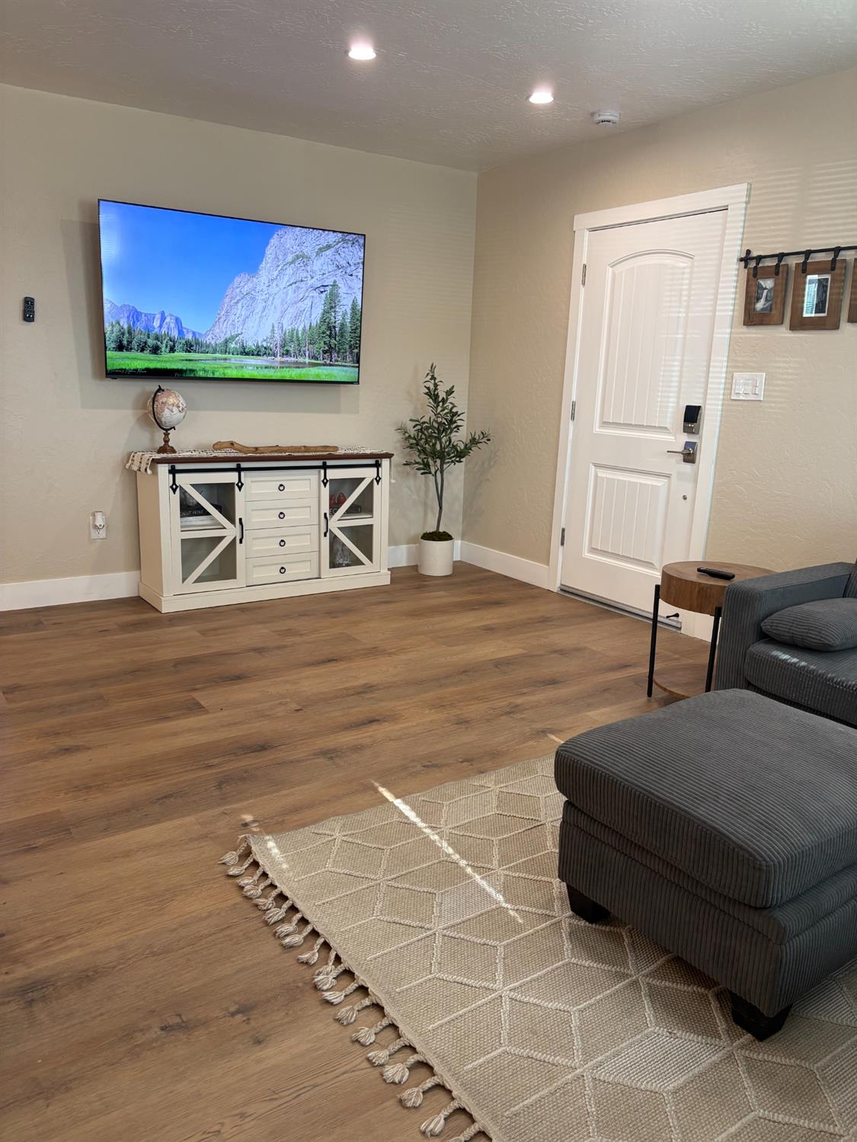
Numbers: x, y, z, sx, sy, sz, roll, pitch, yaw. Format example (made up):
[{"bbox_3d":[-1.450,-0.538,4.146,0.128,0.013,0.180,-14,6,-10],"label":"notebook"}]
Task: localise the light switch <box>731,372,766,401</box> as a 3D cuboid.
[{"bbox_3d":[1.424,-0.820,3.820,0.012,0.117,0.163,-7,16,-33],"label":"light switch"}]

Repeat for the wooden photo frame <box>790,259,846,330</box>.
[{"bbox_3d":[1.583,-1.115,3.481,0.020,0.267,0.221,-7,16,-33],"label":"wooden photo frame"}]

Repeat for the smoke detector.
[{"bbox_3d":[0.827,-2.101,3.978,0.118,0.042,0.118,2,13,0],"label":"smoke detector"}]

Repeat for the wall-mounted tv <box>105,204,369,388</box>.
[{"bbox_3d":[-1.001,-1.444,4.603,1.448,0.832,0.060,-7,16,-33],"label":"wall-mounted tv"}]

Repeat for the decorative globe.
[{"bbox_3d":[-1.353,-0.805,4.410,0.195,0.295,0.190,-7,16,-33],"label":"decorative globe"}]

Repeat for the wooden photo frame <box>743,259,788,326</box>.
[{"bbox_3d":[1.449,-1.179,3.677,0.020,0.240,0.200,-7,16,-33],"label":"wooden photo frame"}]

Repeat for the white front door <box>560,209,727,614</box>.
[{"bbox_3d":[1.071,-0.771,4.431,0.045,1.930,0.904,-7,16,-33],"label":"white front door"}]

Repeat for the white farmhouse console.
[{"bbox_3d":[-0.884,-0.269,4.799,1.385,0.785,0.380,-7,16,-33],"label":"white farmhouse console"}]

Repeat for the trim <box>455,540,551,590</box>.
[{"bbox_3d":[0.474,-0.041,5.438,0.015,0.141,0.920,-7,16,-33],"label":"trim"}]

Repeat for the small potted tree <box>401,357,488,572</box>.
[{"bbox_3d":[0.092,-0.614,5.309,0.500,1.287,0.460,2,13,0],"label":"small potted tree"}]

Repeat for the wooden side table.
[{"bbox_3d":[1.142,0.265,3.420,0.470,0.520,0.470,-7,16,-33],"label":"wooden side table"}]

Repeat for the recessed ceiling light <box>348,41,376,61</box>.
[{"bbox_3d":[-0.256,-2.001,3.326,0.115,0.025,0.115,2,13,0],"label":"recessed ceiling light"}]

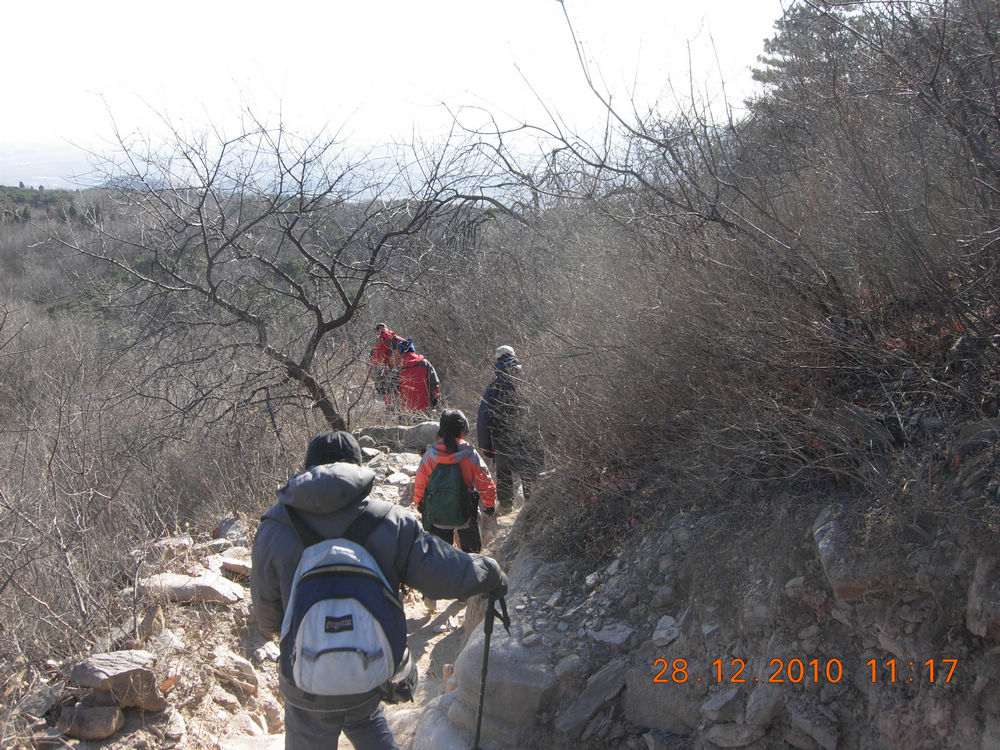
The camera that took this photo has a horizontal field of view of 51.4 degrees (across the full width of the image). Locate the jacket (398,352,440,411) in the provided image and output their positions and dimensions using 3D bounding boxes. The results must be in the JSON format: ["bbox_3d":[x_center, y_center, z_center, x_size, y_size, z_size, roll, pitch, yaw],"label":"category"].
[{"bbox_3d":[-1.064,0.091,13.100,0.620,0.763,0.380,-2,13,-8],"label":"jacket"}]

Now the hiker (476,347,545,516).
[{"bbox_3d":[0.094,0.557,10.250,0.640,1.727,0.450,1,13,3],"label":"hiker"}]

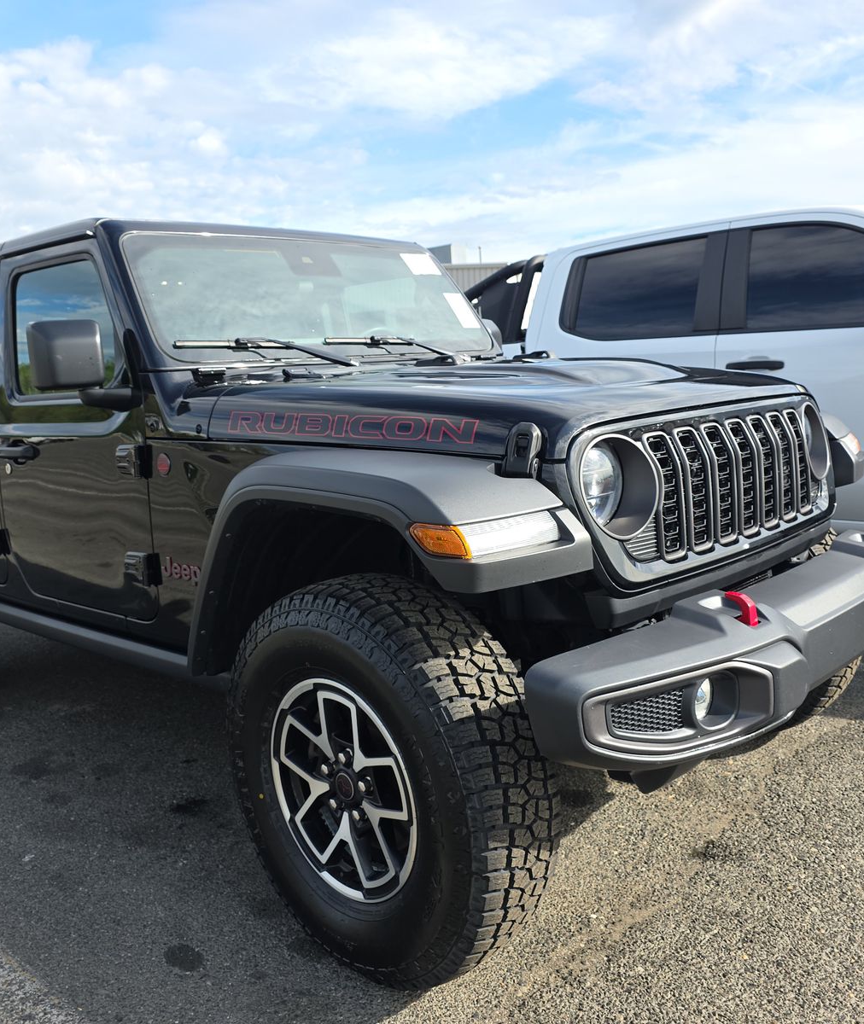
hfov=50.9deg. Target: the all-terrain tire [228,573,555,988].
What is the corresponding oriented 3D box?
[{"bbox_3d":[-0.120,0.560,1.974,0.280,0.825,0.830,-11,11,-44],"label":"all-terrain tire"}]

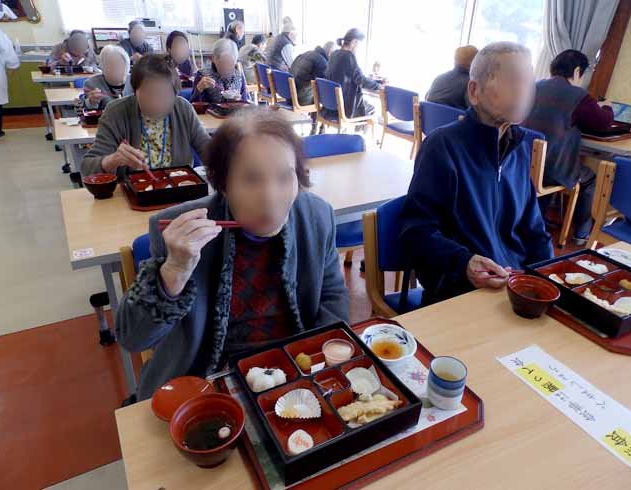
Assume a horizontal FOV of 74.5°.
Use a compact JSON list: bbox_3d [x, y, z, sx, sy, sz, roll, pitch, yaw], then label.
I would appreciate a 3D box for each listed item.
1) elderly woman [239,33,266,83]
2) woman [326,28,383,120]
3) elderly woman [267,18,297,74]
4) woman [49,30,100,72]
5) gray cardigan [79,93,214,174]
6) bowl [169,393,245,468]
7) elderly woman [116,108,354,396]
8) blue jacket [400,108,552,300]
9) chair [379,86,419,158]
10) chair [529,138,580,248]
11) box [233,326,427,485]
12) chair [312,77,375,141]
[{"bbox_3d":[-0.819,-2.588,6.379,0.760,1.180,0.480,-13,32,-28],"label":"elderly woman"},{"bbox_3d":[0.399,-1.585,4.410,0.720,1.260,0.460,-15,33,-29],"label":"woman"},{"bbox_3d":[-0.357,-2.254,5.507,0.680,1.330,0.480,-15,33,-30],"label":"elderly woman"},{"bbox_3d":[-2.774,-2.000,5.089,0.500,1.130,0.680,-14,32,-26],"label":"woman"},{"bbox_3d":[-0.712,-0.377,1.787,0.520,0.550,0.380,-12,32,-26],"label":"gray cardigan"},{"bbox_3d":[-0.173,0.310,0.674,0.113,0.069,0.113,1,29,-1],"label":"bowl"},{"bbox_3d":[-0.169,0.270,1.057,0.520,1.170,0.660,-14,32,-26],"label":"elderly woman"},{"bbox_3d":[0.472,-0.099,1.366,0.500,0.670,0.400,-8,30,-19],"label":"blue jacket"},{"bbox_3d":[0.908,-1.039,3.878,0.540,0.790,0.490,-14,32,-26],"label":"chair"},{"bbox_3d":[1.369,-0.399,2.830,0.560,0.820,0.520,-13,32,-28],"label":"chair"},{"bbox_3d":[0.011,0.265,0.768,0.257,0.053,0.250,-12,31,-26],"label":"box"},{"bbox_3d":[0.316,-1.241,4.216,0.540,0.790,0.490,-14,32,-26],"label":"chair"}]

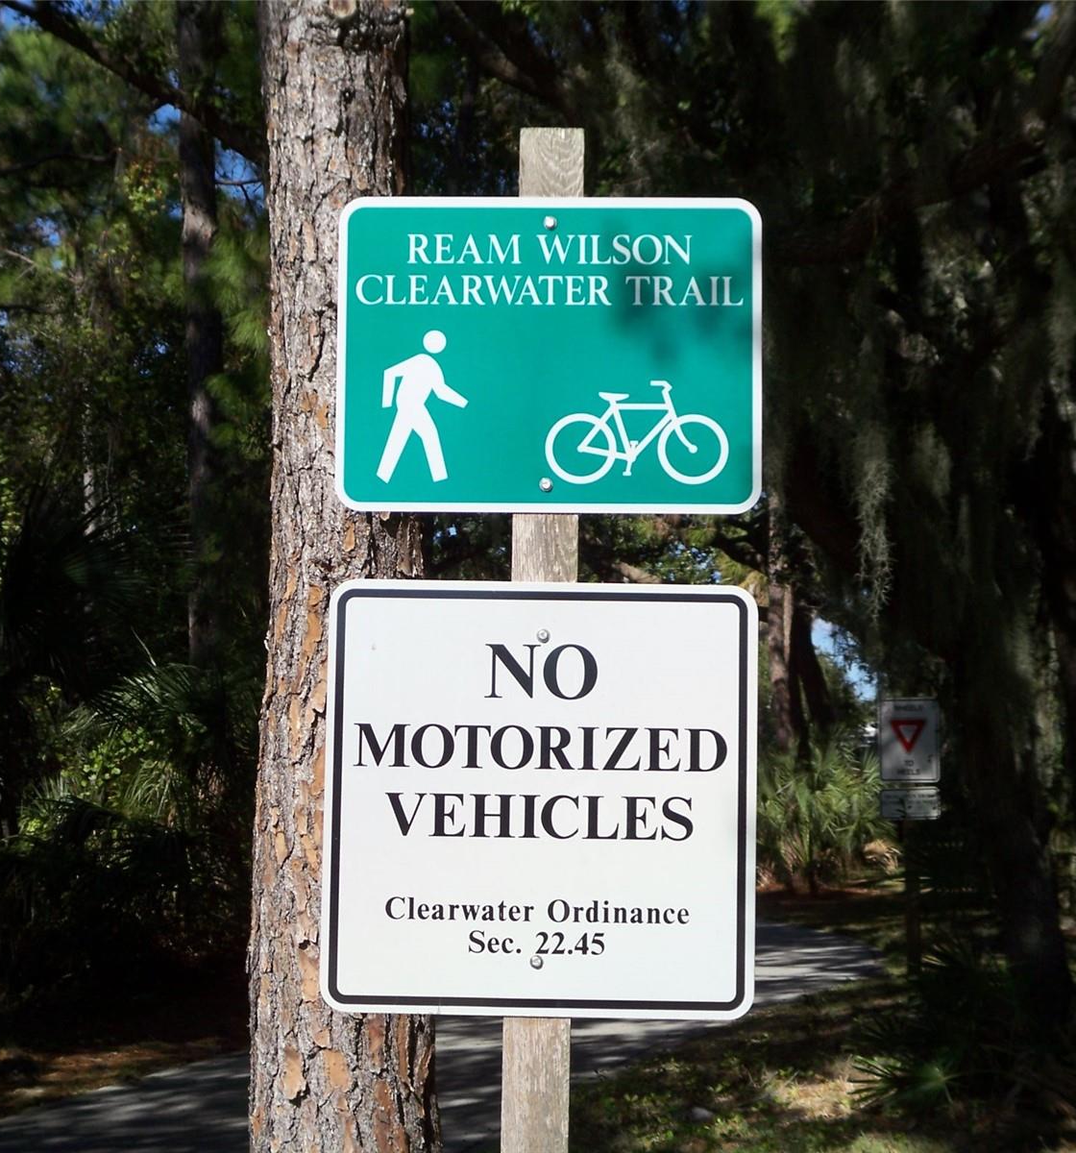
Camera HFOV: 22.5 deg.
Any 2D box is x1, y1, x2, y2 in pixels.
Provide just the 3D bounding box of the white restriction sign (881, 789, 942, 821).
[{"bbox_3d":[3.302,2.008,23.970,0.610,0.305,0.015,-3,-6,31],"label":"white restriction sign"}]

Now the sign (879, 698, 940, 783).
[{"bbox_3d":[3.292,1.452,24.030,0.610,0.762,0.015,-3,-6,31],"label":"sign"}]

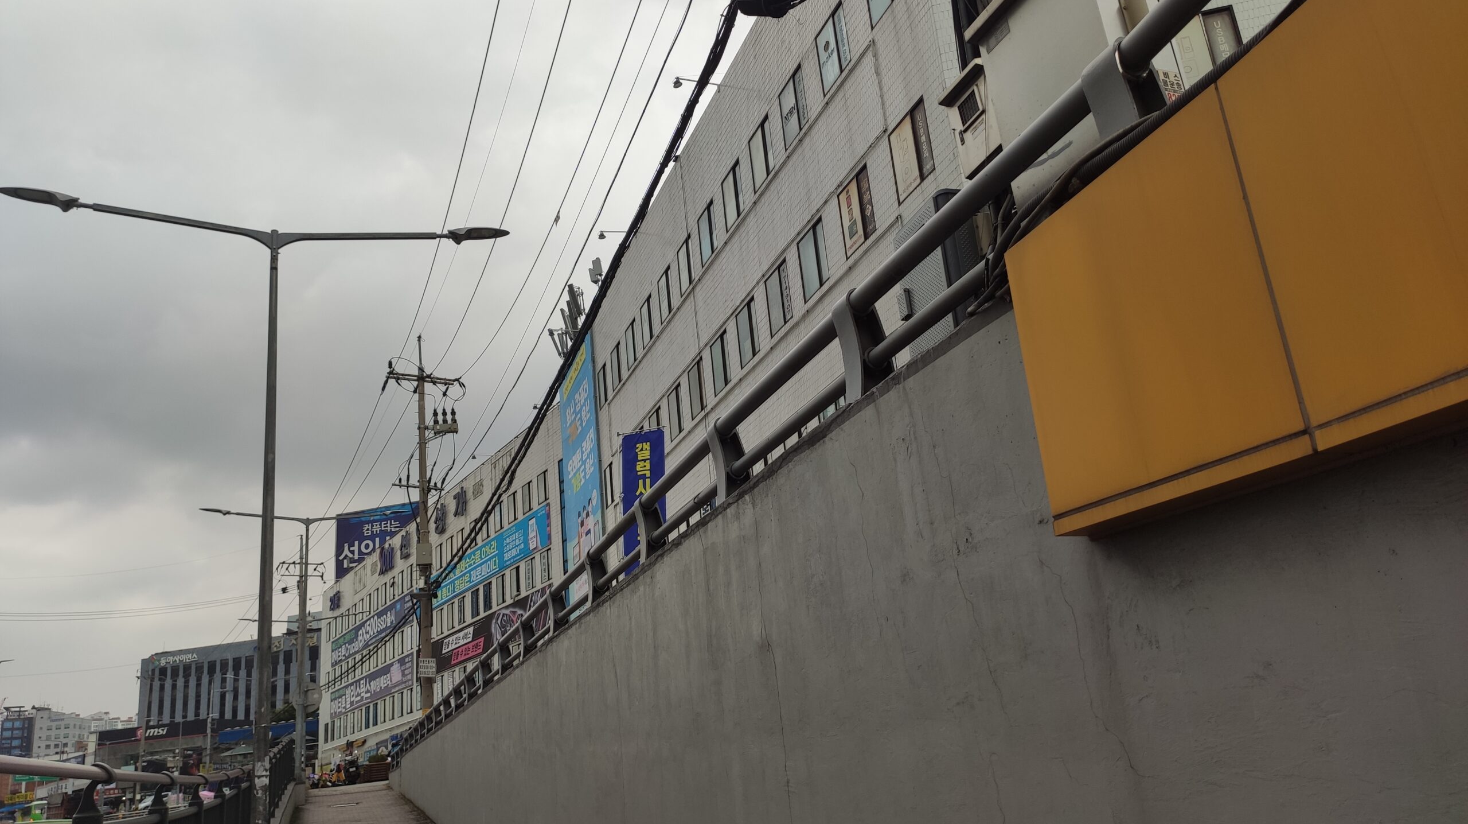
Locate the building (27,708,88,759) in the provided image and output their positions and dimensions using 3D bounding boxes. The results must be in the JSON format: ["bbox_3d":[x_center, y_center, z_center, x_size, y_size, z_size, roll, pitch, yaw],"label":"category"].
[{"bbox_3d":[-215.339,107.386,358.409,16.169,21.000,13.000,-10,-17,11],"label":"building"}]

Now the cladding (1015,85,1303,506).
[{"bbox_3d":[0.926,-0.198,2.501,0.080,0.722,0.794,0,-18,-19],"label":"cladding"}]

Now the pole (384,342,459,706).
[{"bbox_3d":[-10.258,4.304,36.811,2.550,14.650,1.000,4,-20,-30],"label":"pole"}]

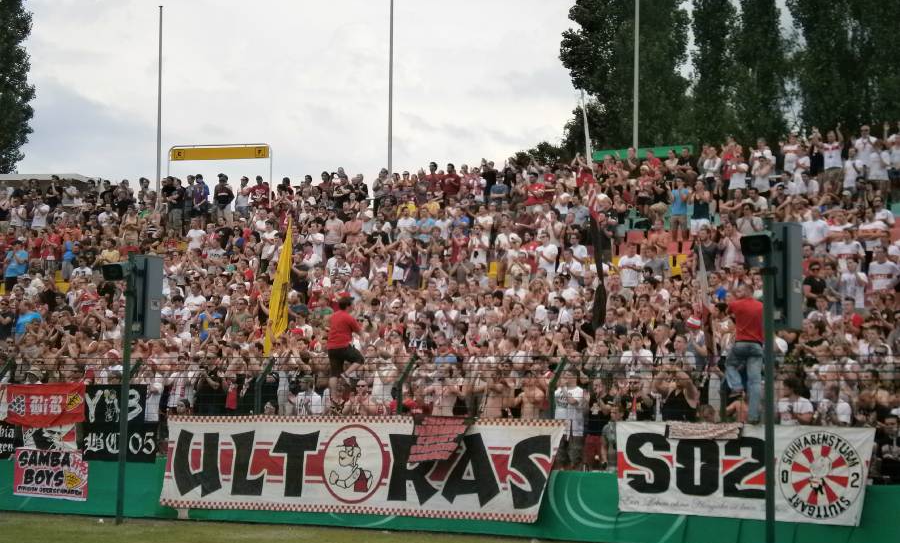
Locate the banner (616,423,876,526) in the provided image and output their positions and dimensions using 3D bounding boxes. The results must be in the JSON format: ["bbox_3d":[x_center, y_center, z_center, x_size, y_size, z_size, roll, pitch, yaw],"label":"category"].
[{"bbox_3d":[3.637,2.512,19.400,3.380,1.170,0.080,-3,-11,33],"label":"banner"}]

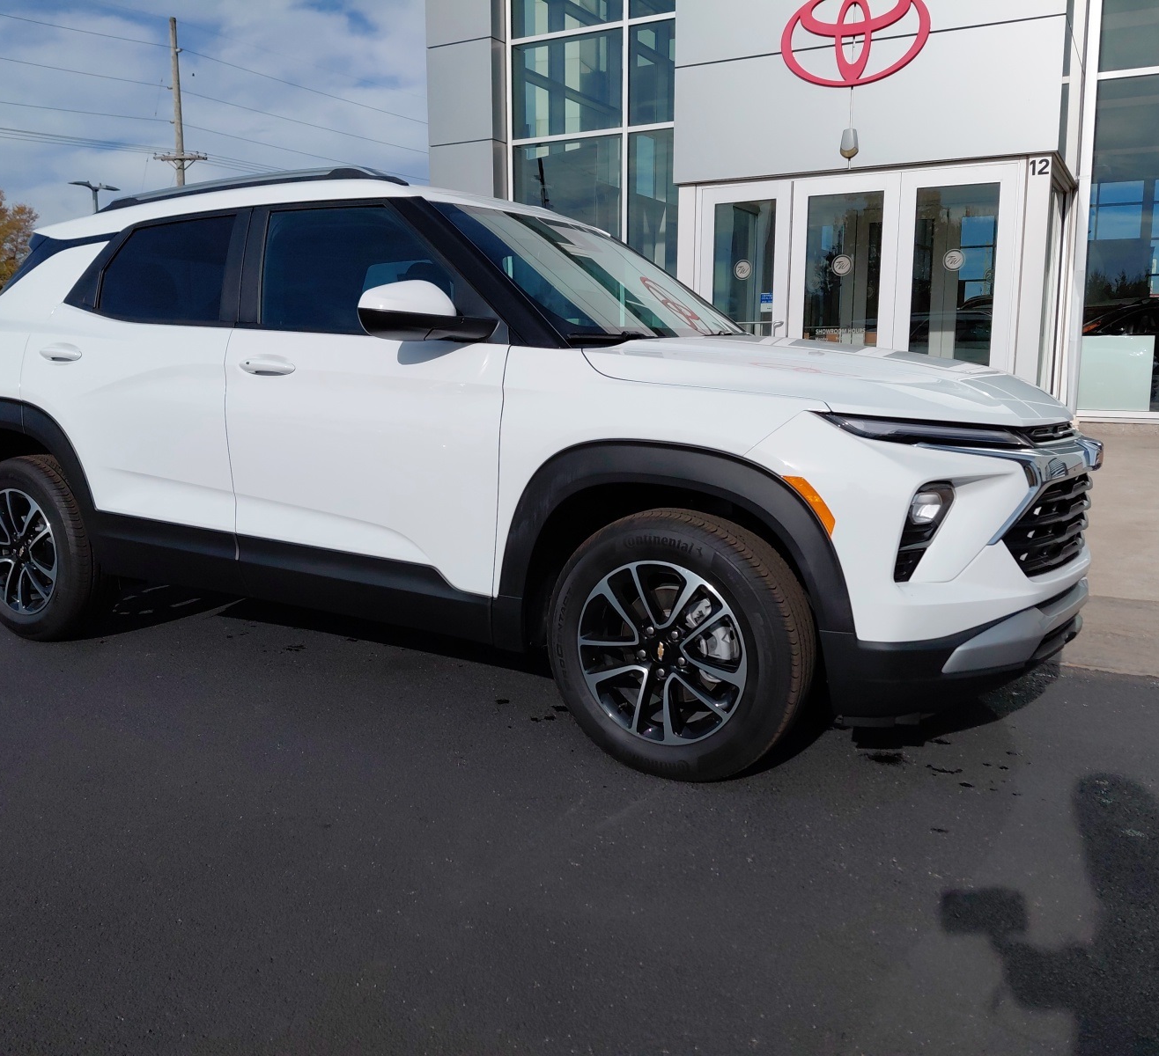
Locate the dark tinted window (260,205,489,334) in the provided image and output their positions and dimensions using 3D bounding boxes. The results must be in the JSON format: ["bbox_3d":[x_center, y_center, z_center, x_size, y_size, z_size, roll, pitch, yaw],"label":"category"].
[{"bbox_3d":[-0.612,-0.752,2.975,0.915,0.395,0.060,6,-8,29],"label":"dark tinted window"}]

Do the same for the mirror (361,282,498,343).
[{"bbox_3d":[-0.403,-0.574,2.689,0.305,0.162,0.225,6,10,29],"label":"mirror"}]

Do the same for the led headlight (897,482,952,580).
[{"bbox_3d":[0.777,0.012,2.300,0.140,0.235,0.130,-7,12,-38],"label":"led headlight"}]

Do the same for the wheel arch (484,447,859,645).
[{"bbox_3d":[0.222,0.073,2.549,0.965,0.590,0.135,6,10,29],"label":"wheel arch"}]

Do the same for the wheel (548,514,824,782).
[{"bbox_3d":[0.252,0.305,2.647,0.700,0.700,0.225,6,11,32],"label":"wheel"}]

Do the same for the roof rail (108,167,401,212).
[{"bbox_3d":[-1.140,-1.124,3.391,1.460,0.075,0.070,6,10,29],"label":"roof rail"}]

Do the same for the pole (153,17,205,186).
[{"bbox_3d":[-16.183,-12.989,41.496,2.400,14.750,0.500,4,10,22],"label":"pole"}]

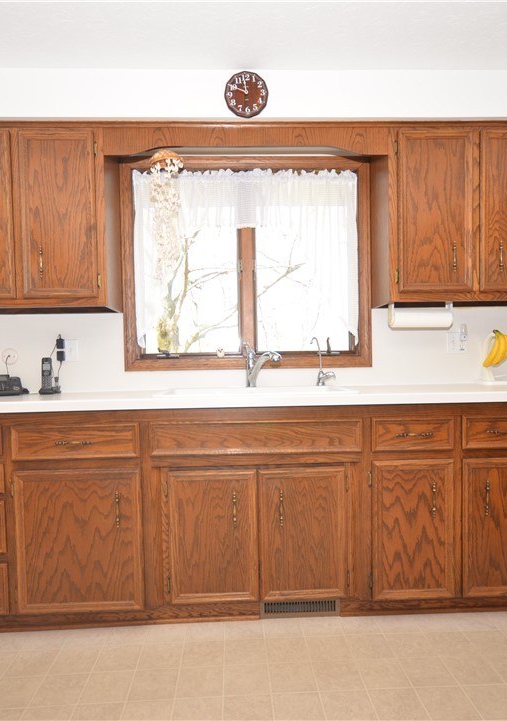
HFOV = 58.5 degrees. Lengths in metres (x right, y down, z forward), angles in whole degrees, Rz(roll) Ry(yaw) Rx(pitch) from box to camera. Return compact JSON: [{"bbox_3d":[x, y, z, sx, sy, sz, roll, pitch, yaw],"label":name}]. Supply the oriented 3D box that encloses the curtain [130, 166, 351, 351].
[{"bbox_3d":[-0.036,-0.513,2.334,1.155,0.944,0.050,-1,1,-2],"label":"curtain"}]

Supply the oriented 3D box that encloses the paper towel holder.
[{"bbox_3d":[0.780,-0.204,2.114,0.299,0.128,0.115,-1,1,-2],"label":"paper towel holder"}]

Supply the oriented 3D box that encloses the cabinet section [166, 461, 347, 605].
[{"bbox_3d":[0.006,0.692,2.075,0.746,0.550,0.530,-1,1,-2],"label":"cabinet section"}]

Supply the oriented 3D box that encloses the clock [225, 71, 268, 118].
[{"bbox_3d":[-0.029,-1.163,1.973,0.196,0.206,0.035,-1,1,-2],"label":"clock"}]

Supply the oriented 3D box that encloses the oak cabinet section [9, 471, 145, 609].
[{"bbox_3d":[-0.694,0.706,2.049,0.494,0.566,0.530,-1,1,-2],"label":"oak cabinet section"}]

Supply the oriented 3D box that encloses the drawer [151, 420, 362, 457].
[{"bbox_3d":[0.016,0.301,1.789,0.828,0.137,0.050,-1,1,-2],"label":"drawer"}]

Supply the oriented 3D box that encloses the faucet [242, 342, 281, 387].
[{"bbox_3d":[0.040,0.025,2.147,0.065,0.210,0.235,-2,2,-39],"label":"faucet"}]

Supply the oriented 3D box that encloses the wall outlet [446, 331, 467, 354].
[{"bbox_3d":[1.067,-0.091,2.363,0.121,0.115,0.012,-1,1,-2],"label":"wall outlet"}]

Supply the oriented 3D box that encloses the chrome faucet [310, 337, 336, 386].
[{"bbox_3d":[0.340,0.006,2.240,0.120,0.250,0.120,-1,1,23],"label":"chrome faucet"}]

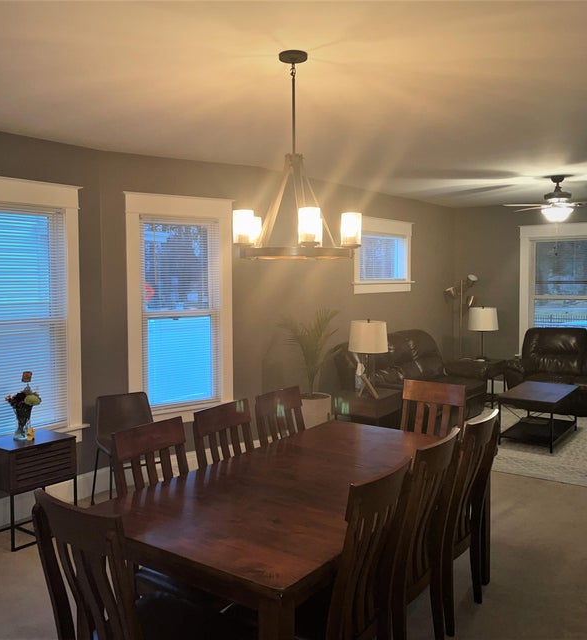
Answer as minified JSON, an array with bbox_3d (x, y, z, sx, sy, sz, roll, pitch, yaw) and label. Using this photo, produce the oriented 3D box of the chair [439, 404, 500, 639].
[{"bbox_3d":[0.637,0.888,3.015,0.560,0.960,0.450,2,4,37],"label":"chair"}]

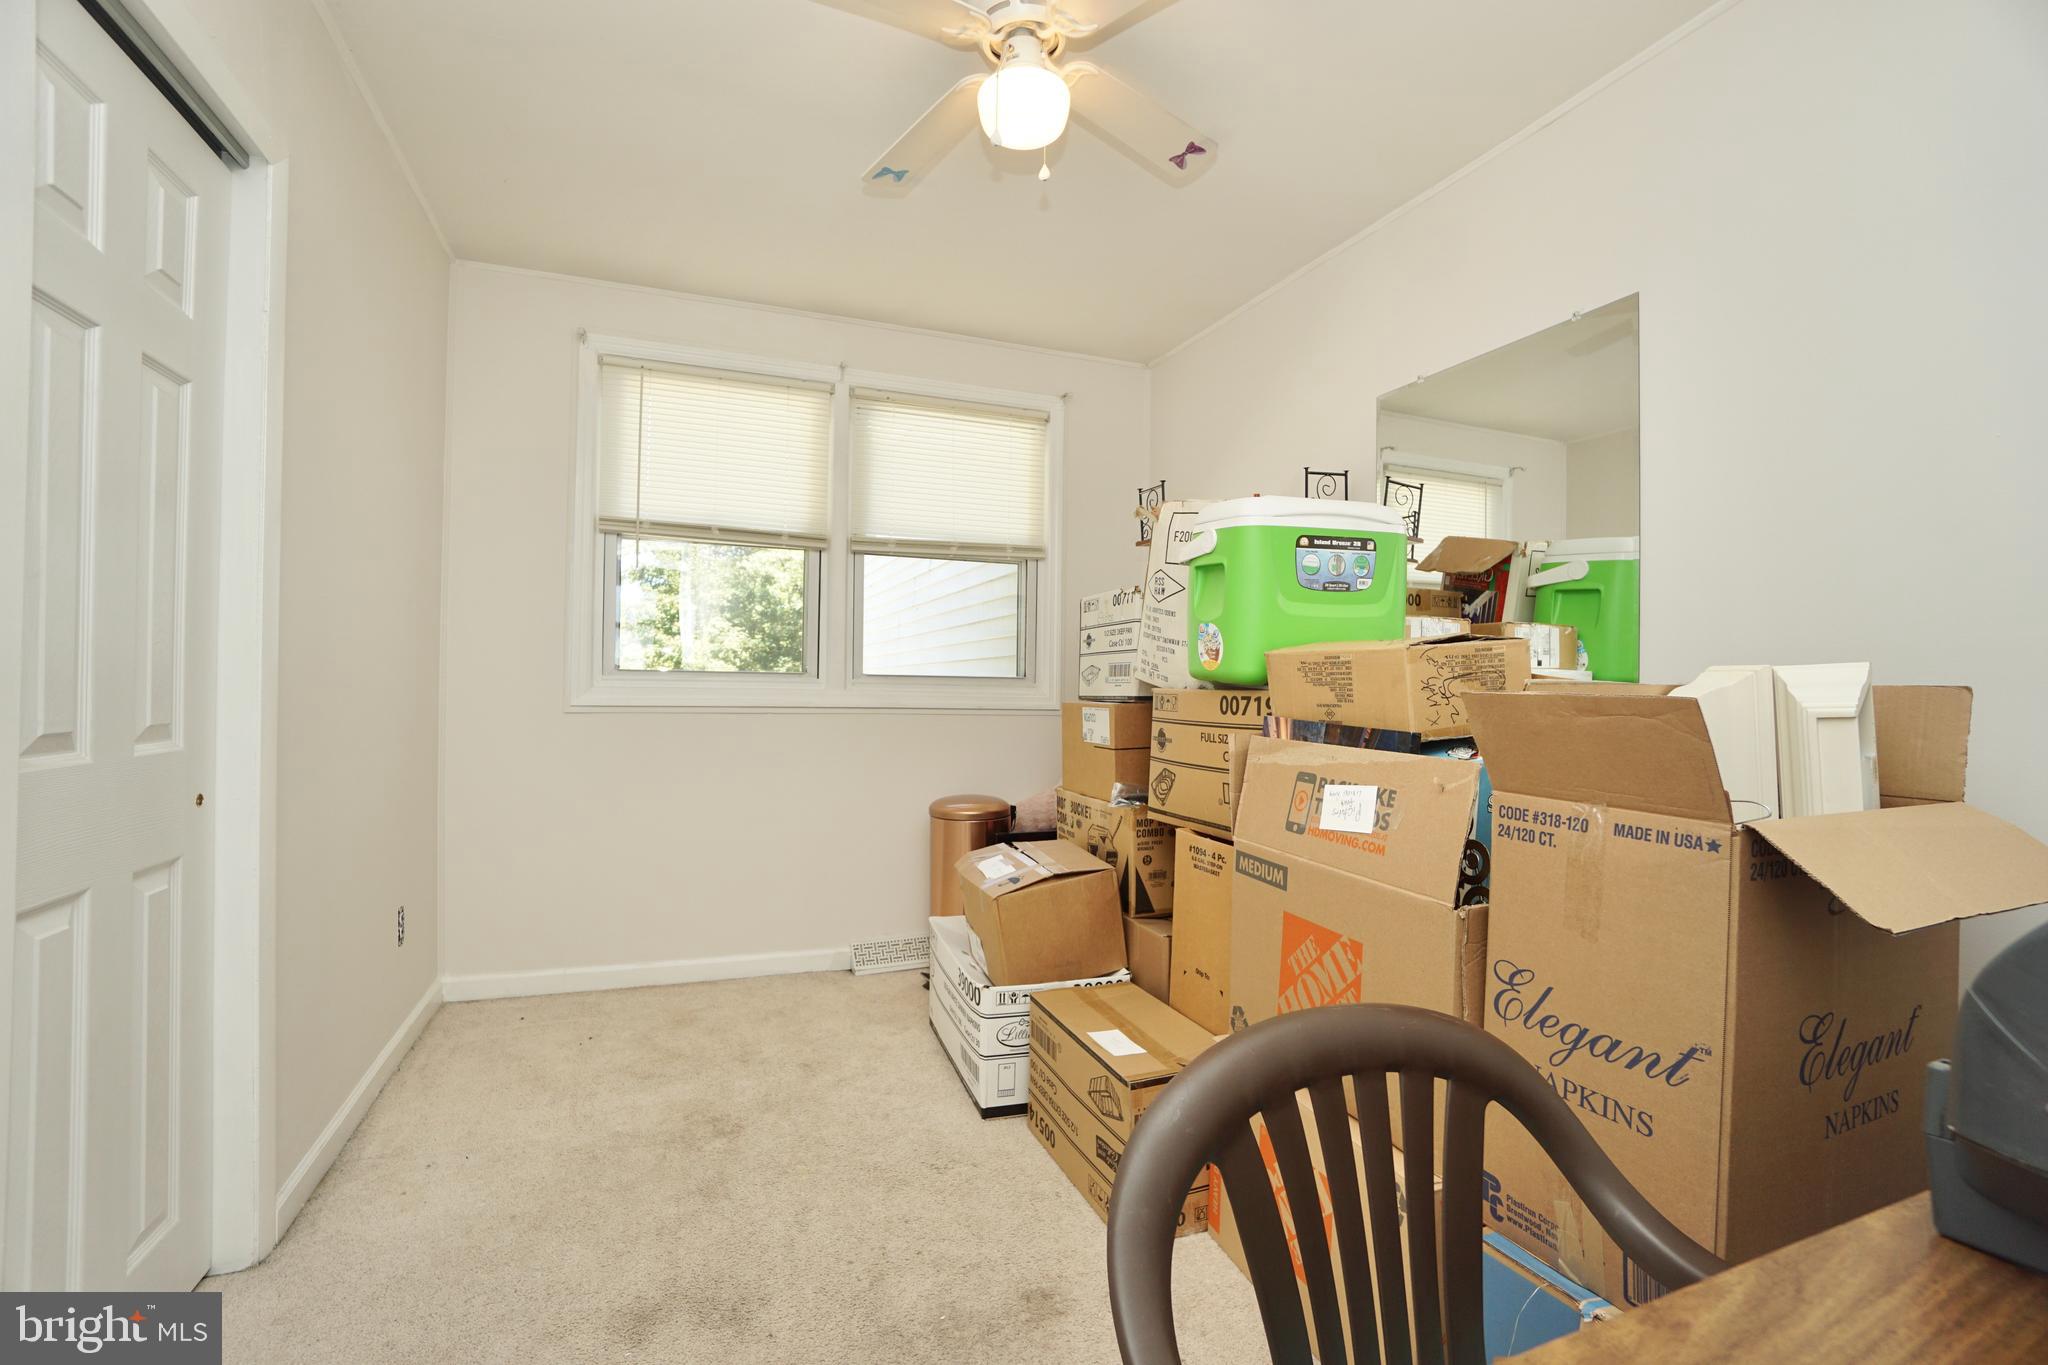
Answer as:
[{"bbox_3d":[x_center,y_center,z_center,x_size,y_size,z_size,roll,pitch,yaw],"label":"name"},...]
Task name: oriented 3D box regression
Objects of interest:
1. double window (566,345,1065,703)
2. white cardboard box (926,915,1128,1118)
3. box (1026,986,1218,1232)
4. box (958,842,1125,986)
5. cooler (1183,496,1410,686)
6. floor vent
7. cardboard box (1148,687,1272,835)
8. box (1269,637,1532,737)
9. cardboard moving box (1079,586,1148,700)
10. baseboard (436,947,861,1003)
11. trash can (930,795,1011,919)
[{"bbox_3d":[-0.694,-0.528,3.204,1.770,1.270,0.090,1,0,-18],"label":"double window"},{"bbox_3d":[-0.011,0.930,2.501,0.400,0.325,0.646,1,0,-18],"label":"white cardboard box"},{"bbox_3d":[0.247,0.960,1.981,0.299,0.329,0.480,1,1,-24],"label":"box"},{"bbox_3d":[0.042,0.663,2.459,0.345,0.288,0.378,-9,5,-19],"label":"box"},{"bbox_3d":[0.630,-0.196,2.043,0.410,0.420,0.345,1,0,-14],"label":"cooler"},{"bbox_3d":[-0.454,1.028,3.260,0.400,0.115,0.060,1,0,-18],"label":"floor vent"},{"bbox_3d":[0.604,0.192,2.062,0.380,0.335,0.500,1,1,-23],"label":"cardboard box"},{"bbox_3d":[0.657,0.012,1.556,0.260,0.138,0.360,1,0,-22],"label":"box"},{"bbox_3d":[0.424,-0.101,2.494,0.400,0.300,0.370,1,0,-21],"label":"cardboard moving box"},{"bbox_3d":[-1.282,1.031,3.024,1.342,0.083,0.020,1,1,-19],"label":"baseboard"},{"bbox_3d":[-0.196,0.755,3.081,0.325,0.685,0.295,1,1,-11],"label":"trash can"}]

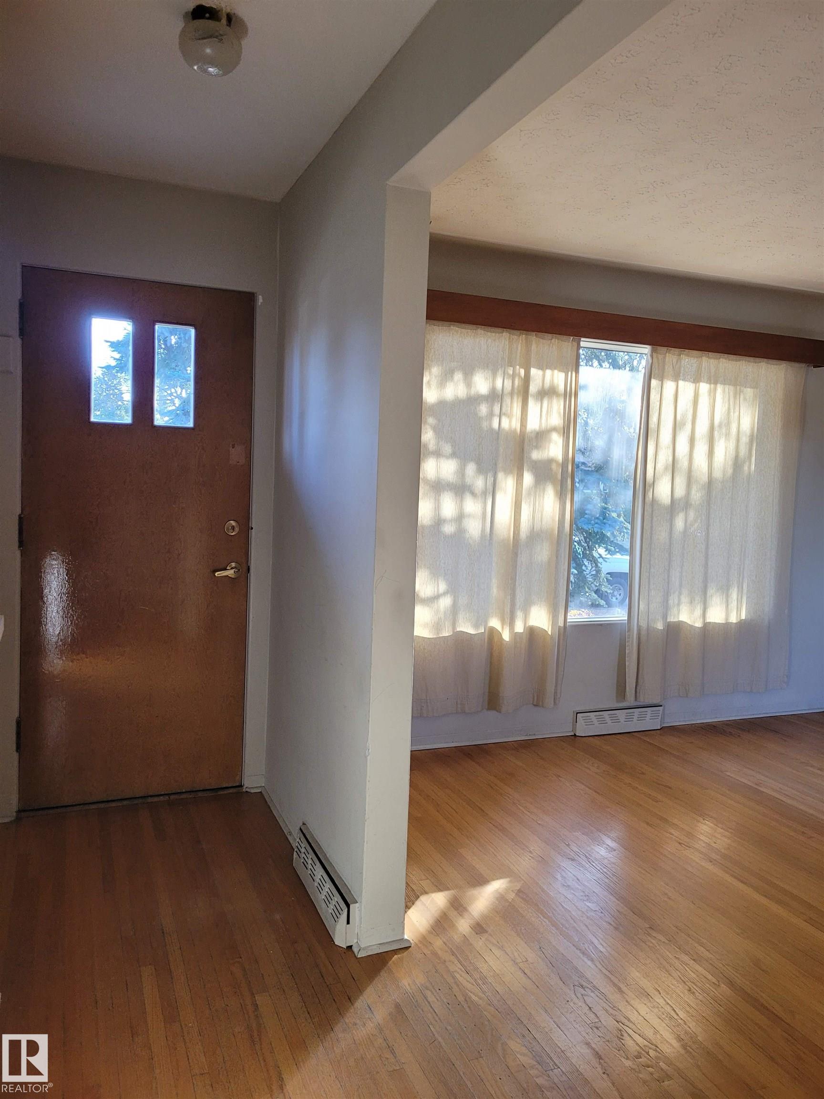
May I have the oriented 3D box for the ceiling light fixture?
[{"bbox_3d":[-0.497,-1.240,2.022,0.153,0.131,0.153,0,5,-22],"label":"ceiling light fixture"}]

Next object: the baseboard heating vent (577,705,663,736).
[{"bbox_3d":[1.137,0.934,4.491,0.583,0.128,0.072,0,5,-22],"label":"baseboard heating vent"}]

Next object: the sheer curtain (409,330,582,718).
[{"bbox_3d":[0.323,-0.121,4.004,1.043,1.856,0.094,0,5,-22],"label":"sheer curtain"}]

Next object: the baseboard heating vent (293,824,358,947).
[{"bbox_3d":[-0.287,1.036,2.590,0.071,0.122,0.573,0,5,-22],"label":"baseboard heating vent"}]

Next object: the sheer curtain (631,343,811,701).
[{"bbox_3d":[1.716,-0.109,4.574,1.163,1.879,0.094,0,5,-22],"label":"sheer curtain"}]

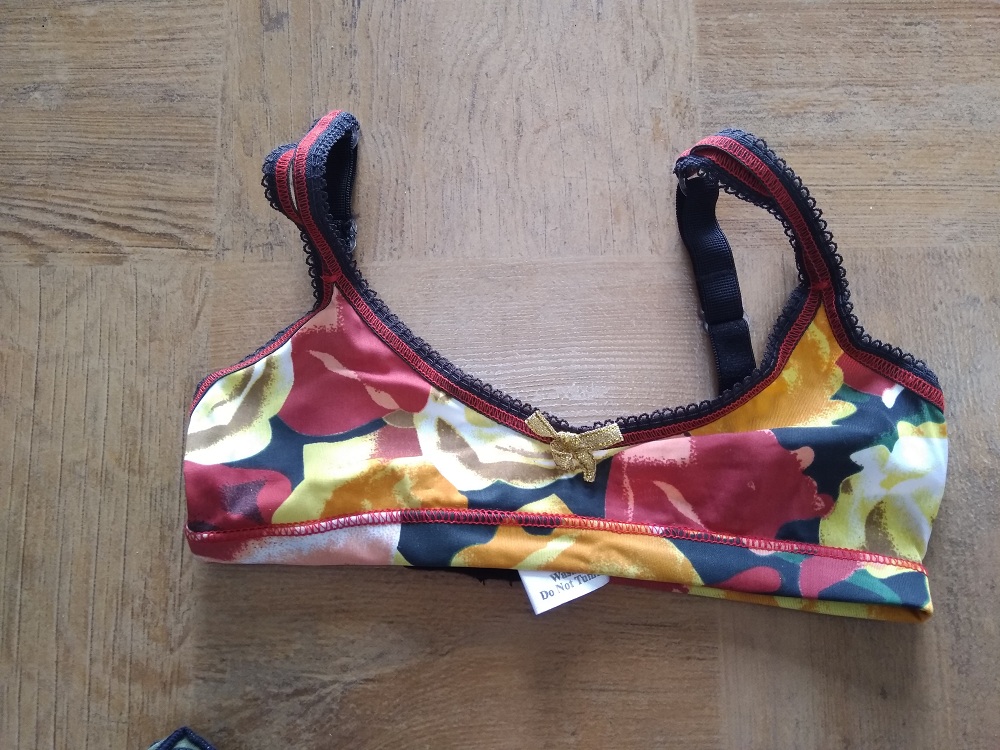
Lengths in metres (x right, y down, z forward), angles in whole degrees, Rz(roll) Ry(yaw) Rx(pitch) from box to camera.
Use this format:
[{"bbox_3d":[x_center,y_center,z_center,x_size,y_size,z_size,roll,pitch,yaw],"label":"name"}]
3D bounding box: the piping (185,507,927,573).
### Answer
[{"bbox_3d":[0.023,0.069,0.326,0.309,0.014,0.020,3,83,-2],"label":"piping"}]

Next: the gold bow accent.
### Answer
[{"bbox_3d":[0.031,0.030,0.327,0.040,0.008,0.029,4,83,-2],"label":"gold bow accent"}]

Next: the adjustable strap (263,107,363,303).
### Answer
[{"bbox_3d":[-0.080,-0.071,0.332,0.040,0.028,0.078,0,83,-2],"label":"adjustable strap"}]

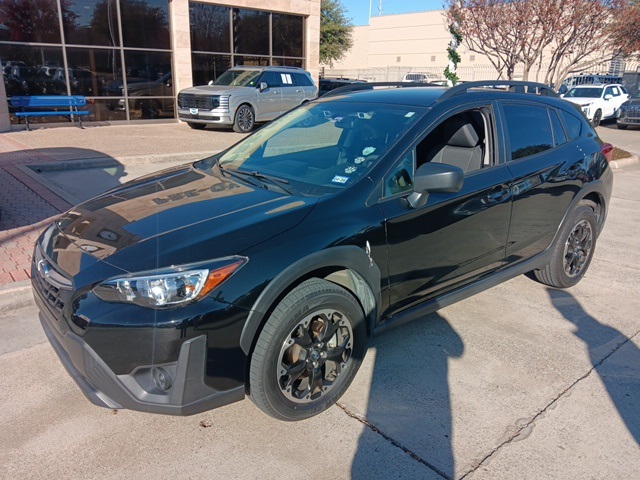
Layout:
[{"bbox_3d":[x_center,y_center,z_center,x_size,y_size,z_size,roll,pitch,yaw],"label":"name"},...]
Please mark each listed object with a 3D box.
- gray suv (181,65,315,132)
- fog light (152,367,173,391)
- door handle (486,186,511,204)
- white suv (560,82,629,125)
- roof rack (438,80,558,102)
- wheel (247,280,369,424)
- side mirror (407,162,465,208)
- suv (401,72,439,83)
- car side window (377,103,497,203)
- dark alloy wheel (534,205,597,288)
[{"bbox_3d":[-2.019,-4.451,15.004,2.000,1.790,5.060,12,21,30],"label":"gray suv"},{"bbox_3d":[-0.643,0.568,1.981,0.065,0.105,0.100,-13,21,-37],"label":"fog light"},{"bbox_3d":[1.083,-0.281,2.925,0.220,0.055,0.050,-13,21,-37],"label":"door handle"},{"bbox_3d":[12.664,-6.368,22.556,4.980,1.750,1.980,-15,24,-41],"label":"white suv"},{"bbox_3d":[1.257,-1.012,3.259,1.470,0.135,0.080,-13,21,-37],"label":"roof rack"},{"bbox_3d":[-0.074,0.520,2.327,0.690,0.690,0.225,-13,21,-37],"label":"wheel"},{"bbox_3d":[0.579,-0.287,2.463,0.170,0.200,0.240,-13,21,-37],"label":"side mirror"},{"bbox_3d":[6.250,-9.400,29.500,1.950,1.780,4.800,9,20,22],"label":"suv"},{"bbox_3d":[0.664,-0.510,2.646,1.110,0.480,0.060,-13,3,-37],"label":"car side window"},{"bbox_3d":[2.008,0.047,3.921,0.690,0.690,0.225,-13,21,-37],"label":"dark alloy wheel"}]

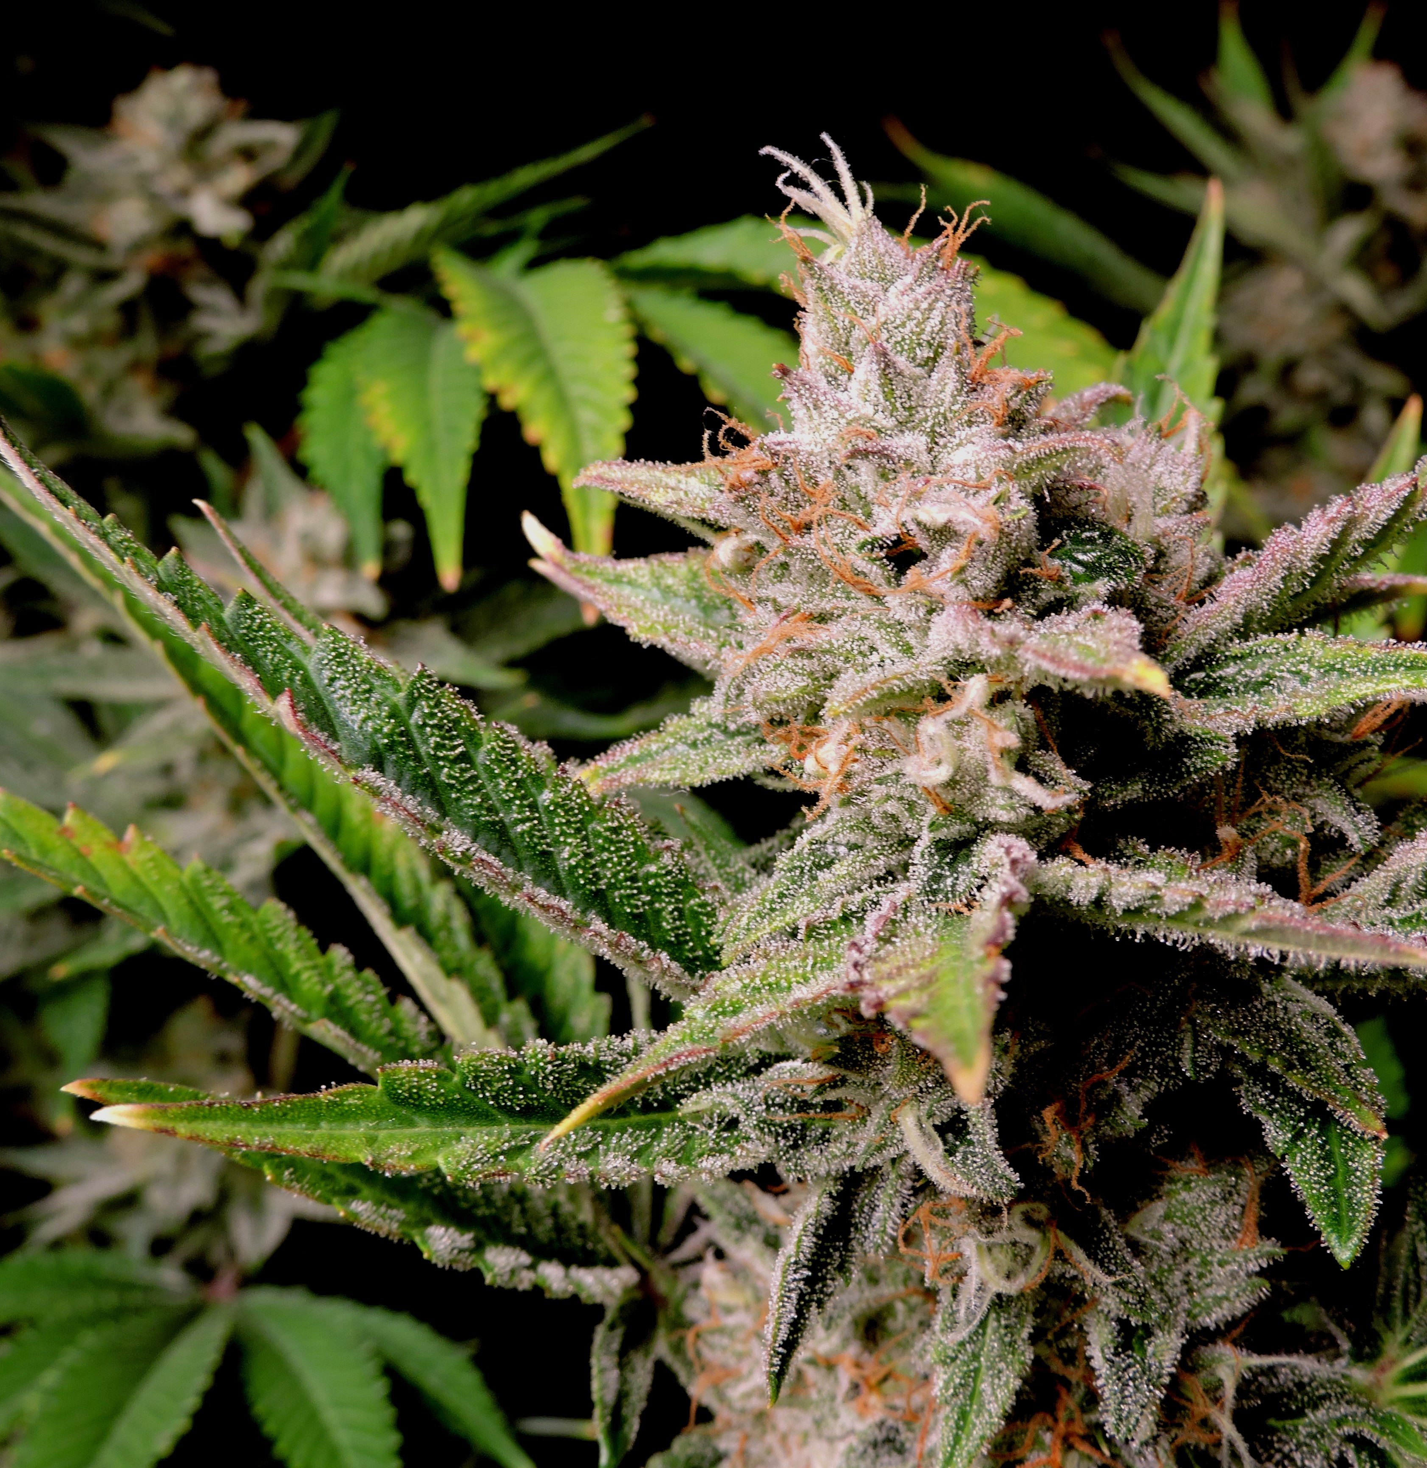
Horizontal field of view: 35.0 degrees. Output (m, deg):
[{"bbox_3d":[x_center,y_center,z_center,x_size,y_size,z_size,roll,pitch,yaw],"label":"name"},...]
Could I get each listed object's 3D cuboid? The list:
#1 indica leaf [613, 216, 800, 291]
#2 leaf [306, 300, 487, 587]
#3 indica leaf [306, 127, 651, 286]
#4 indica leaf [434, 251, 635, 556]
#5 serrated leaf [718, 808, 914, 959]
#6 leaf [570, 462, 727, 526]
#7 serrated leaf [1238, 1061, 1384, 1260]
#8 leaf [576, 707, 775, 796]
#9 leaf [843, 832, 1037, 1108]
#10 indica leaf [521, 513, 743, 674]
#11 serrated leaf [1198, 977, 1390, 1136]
[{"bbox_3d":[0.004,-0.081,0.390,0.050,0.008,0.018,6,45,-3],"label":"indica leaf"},{"bbox_3d":[-0.058,-0.053,0.415,0.034,0.057,0.018,-3,-20,-1],"label":"leaf"},{"bbox_3d":[-0.044,-0.101,0.430,0.072,0.009,0.016,-27,34,6],"label":"indica leaf"},{"bbox_3d":[-0.029,-0.052,0.380,0.026,0.064,0.012,-10,-18,-6],"label":"indica leaf"},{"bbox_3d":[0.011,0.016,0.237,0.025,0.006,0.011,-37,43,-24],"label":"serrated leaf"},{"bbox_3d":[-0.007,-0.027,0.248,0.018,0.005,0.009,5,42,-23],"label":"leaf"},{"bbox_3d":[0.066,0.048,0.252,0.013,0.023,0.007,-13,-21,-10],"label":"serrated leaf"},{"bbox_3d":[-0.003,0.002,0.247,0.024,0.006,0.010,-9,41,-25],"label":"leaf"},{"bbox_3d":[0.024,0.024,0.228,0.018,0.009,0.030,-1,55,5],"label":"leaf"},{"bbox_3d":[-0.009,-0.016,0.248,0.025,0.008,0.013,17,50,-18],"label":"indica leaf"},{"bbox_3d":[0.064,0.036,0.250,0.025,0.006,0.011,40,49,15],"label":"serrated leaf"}]

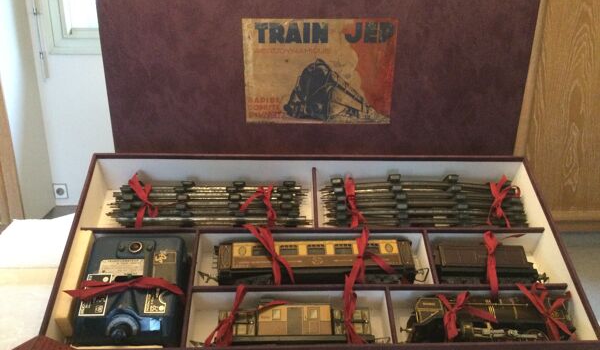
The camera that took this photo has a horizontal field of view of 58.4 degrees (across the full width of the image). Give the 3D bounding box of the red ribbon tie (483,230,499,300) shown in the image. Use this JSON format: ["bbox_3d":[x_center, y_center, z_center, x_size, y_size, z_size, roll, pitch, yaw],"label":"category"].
[{"bbox_3d":[0.309,0.143,0.869,0.022,0.029,0.126,9,47,5],"label":"red ribbon tie"}]

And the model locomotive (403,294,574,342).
[{"bbox_3d":[0.281,0.235,0.833,0.270,0.063,0.085,0,47,-3],"label":"model locomotive"}]

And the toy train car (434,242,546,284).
[{"bbox_3d":[0.313,0.164,0.903,0.179,0.062,0.086,0,47,-3],"label":"toy train car"}]

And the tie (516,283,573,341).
[{"bbox_3d":[0.374,0.208,0.818,0.077,0.042,0.086,0,47,-3],"label":"tie"}]

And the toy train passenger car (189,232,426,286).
[{"bbox_3d":[0.023,0.140,0.826,0.338,0.067,0.086,0,47,-4],"label":"toy train passenger car"}]

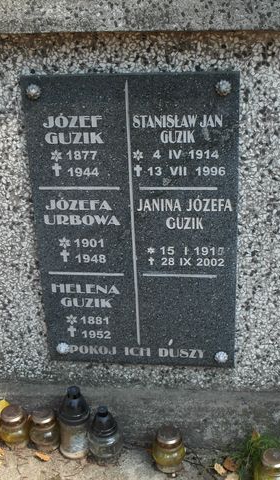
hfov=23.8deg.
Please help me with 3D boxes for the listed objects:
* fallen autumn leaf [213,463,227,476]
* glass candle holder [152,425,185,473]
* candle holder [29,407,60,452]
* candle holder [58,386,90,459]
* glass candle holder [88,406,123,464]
[{"bbox_3d":[0.172,0.489,1.428,0.021,0.010,0.038,-7,23,-17],"label":"fallen autumn leaf"},{"bbox_3d":[0.061,0.446,1.432,0.070,0.095,0.070,3,22,7],"label":"glass candle holder"},{"bbox_3d":[-0.214,0.426,1.498,0.068,0.088,0.068,3,22,7],"label":"candle holder"},{"bbox_3d":[-0.144,0.399,1.473,0.070,0.165,0.070,3,22,7],"label":"candle holder"},{"bbox_3d":[-0.075,0.422,1.464,0.076,0.123,0.076,0,22,0],"label":"glass candle holder"}]

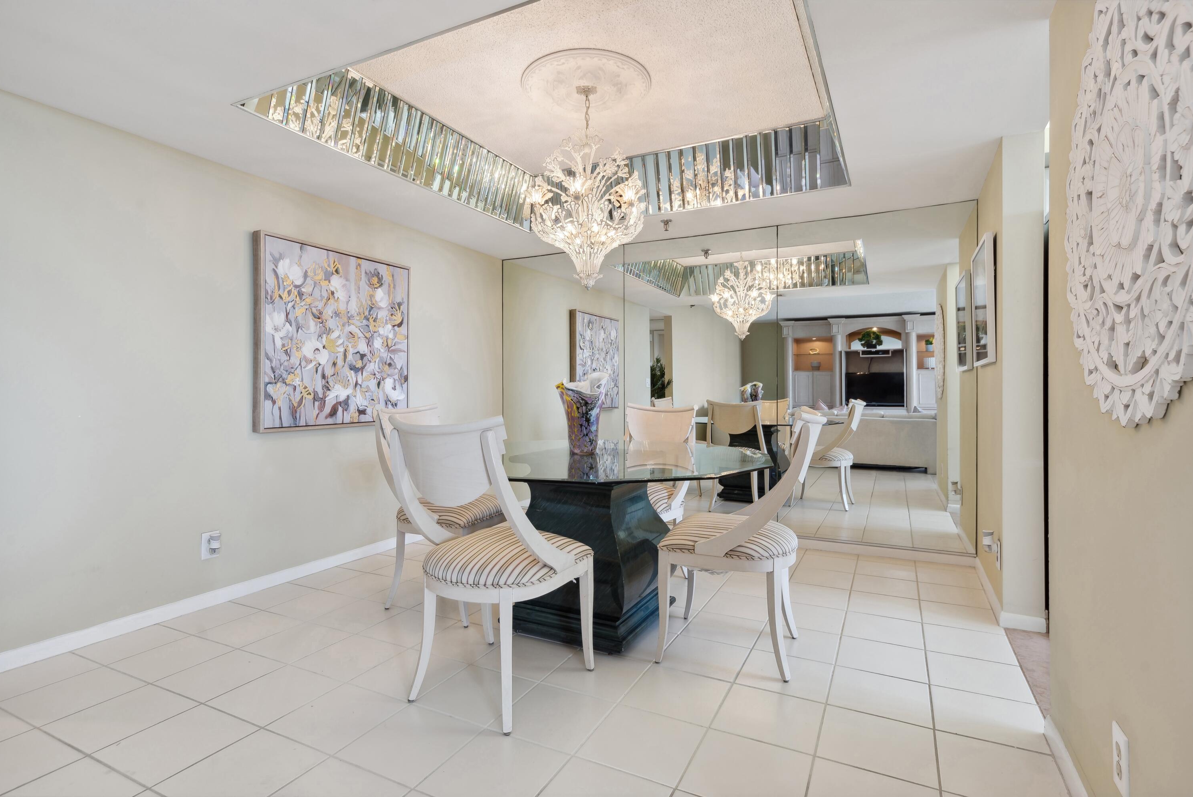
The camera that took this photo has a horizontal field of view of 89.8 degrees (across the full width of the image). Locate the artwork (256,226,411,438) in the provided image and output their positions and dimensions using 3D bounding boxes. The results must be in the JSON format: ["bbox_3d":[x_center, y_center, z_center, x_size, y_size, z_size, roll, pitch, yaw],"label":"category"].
[{"bbox_3d":[-1.462,-0.335,3.432,0.056,1.001,1.010,0,1,27],"label":"artwork"}]

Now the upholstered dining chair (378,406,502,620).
[{"bbox_3d":[-0.724,0.514,2.937,0.607,0.967,0.502,1,1,24],"label":"upholstered dining chair"}]

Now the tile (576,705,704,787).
[{"bbox_3d":[0.141,1.017,1.766,0.303,0.010,0.303,1,1,27],"label":"tile"}]

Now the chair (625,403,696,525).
[{"bbox_3d":[0.236,0.516,3.185,0.500,0.952,0.620,1,2,31],"label":"chair"}]

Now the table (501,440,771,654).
[{"bbox_3d":[0.038,0.633,2.795,1.540,0.739,1.540,1,1,27],"label":"table"}]

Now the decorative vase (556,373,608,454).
[{"bbox_3d":[-0.063,0.072,2.904,0.247,0.389,0.227,0,1,0],"label":"decorative vase"}]

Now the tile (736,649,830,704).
[{"bbox_3d":[0.699,1.021,2.206,0.307,0.010,0.309,1,1,27],"label":"tile"}]

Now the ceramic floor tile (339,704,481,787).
[{"bbox_3d":[-0.539,1.006,1.748,0.297,0.010,0.302,0,1,27],"label":"ceramic floor tile"}]

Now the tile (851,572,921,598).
[{"bbox_3d":[1.515,0.991,3.127,0.297,0.010,0.302,0,1,27],"label":"tile"}]

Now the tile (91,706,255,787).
[{"bbox_3d":[-1.219,1.005,1.746,0.297,0.010,0.302,0,1,27],"label":"tile"}]

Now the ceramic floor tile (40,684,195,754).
[{"bbox_3d":[-1.525,1.027,1.927,0.305,0.010,0.305,1,2,27],"label":"ceramic floor tile"}]

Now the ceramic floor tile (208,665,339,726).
[{"bbox_3d":[-1.103,1.024,2.068,0.305,0.010,0.305,1,2,27],"label":"ceramic floor tile"}]

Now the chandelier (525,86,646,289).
[{"bbox_3d":[-0.036,-1.012,2.873,0.587,0.966,0.587,0,1,0],"label":"chandelier"}]

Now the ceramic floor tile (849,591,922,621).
[{"bbox_3d":[1.379,0.993,2.862,0.303,0.010,0.303,1,1,27],"label":"ceramic floor tile"}]

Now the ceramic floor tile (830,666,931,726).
[{"bbox_3d":[0.966,1.011,2.039,0.303,0.010,0.303,1,1,27],"label":"ceramic floor tile"}]

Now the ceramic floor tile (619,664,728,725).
[{"bbox_3d":[0.279,1.011,2.041,0.303,0.010,0.303,1,1,27],"label":"ceramic floor tile"}]

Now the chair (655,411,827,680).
[{"bbox_3d":[0.588,0.534,2.390,0.620,0.952,0.500,1,1,22],"label":"chair"}]

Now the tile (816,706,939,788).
[{"bbox_3d":[0.834,1.030,1.784,0.307,0.010,0.310,1,1,27],"label":"tile"}]

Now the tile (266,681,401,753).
[{"bbox_3d":[-0.810,1.004,1.885,0.297,0.010,0.302,0,1,27],"label":"tile"}]

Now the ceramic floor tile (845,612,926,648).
[{"bbox_3d":[1.250,1.010,2.610,0.305,0.010,0.305,1,2,27],"label":"ceramic floor tile"}]

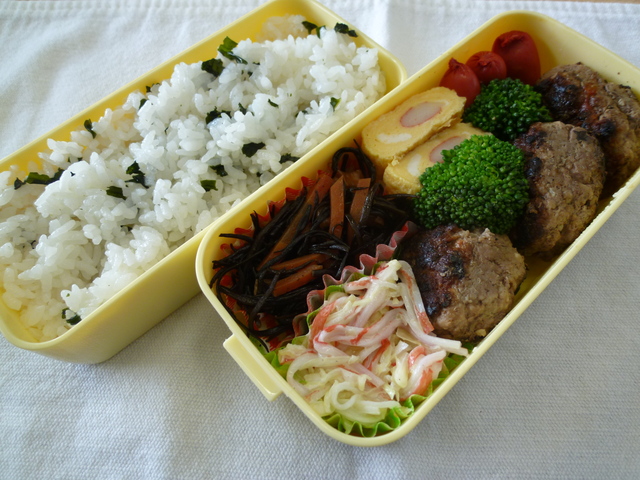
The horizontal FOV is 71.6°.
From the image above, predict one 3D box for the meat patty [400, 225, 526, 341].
[{"bbox_3d":[0.054,0.016,0.168,0.026,0.045,0.046,22,78,-30],"label":"meat patty"}]

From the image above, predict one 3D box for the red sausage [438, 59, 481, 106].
[{"bbox_3d":[0.067,-0.071,0.208,0.017,0.031,0.017,35,84,41],"label":"red sausage"}]

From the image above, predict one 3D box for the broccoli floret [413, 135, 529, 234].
[{"bbox_3d":[0.062,-0.022,0.182,0.041,0.035,0.040,-42,72,-10],"label":"broccoli floret"}]

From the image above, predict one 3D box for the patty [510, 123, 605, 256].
[{"bbox_3d":[0.098,-0.021,0.185,0.026,0.042,0.054,-3,90,3],"label":"patty"}]

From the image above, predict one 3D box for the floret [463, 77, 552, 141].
[{"bbox_3d":[0.086,-0.057,0.202,0.036,0.031,0.033,0,64,-1],"label":"floret"}]

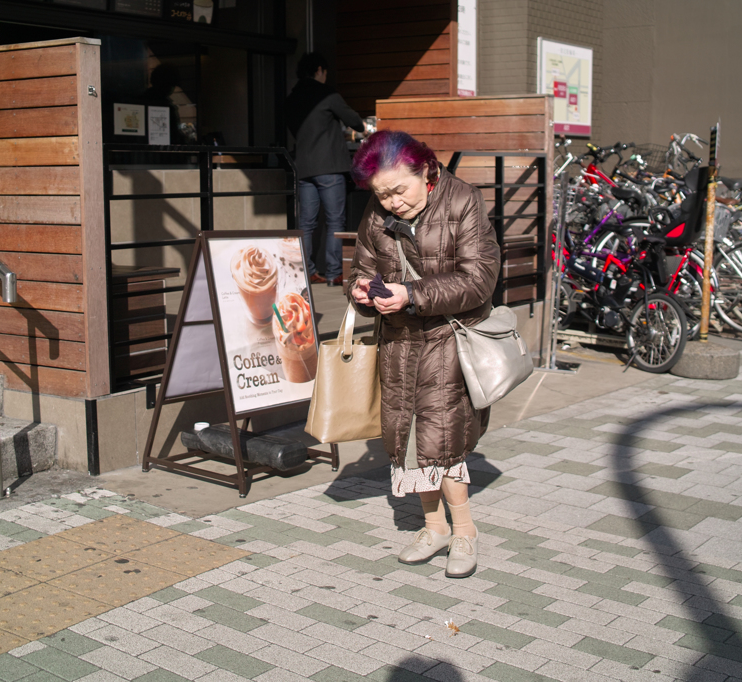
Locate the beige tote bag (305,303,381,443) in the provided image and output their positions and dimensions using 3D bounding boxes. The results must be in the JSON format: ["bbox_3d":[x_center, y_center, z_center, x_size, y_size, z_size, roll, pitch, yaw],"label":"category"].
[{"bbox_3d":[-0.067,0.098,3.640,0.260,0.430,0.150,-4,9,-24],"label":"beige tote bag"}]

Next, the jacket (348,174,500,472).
[{"bbox_3d":[0.164,-0.074,3.650,0.460,0.910,0.390,4,9,28],"label":"jacket"}]

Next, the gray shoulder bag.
[{"bbox_3d":[0.288,-0.057,3.590,0.420,0.500,0.200,-5,9,-30],"label":"gray shoulder bag"}]

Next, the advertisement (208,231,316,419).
[{"bbox_3d":[-0.403,-0.081,4.630,0.030,0.680,0.500,-9,-1,41],"label":"advertisement"}]

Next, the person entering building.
[{"bbox_3d":[-0.339,-1.277,8.680,0.500,1.700,0.420,7,10,41],"label":"person entering building"}]

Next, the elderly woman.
[{"bbox_3d":[0.165,0.030,3.670,0.450,1.370,0.410,4,9,28],"label":"elderly woman"}]

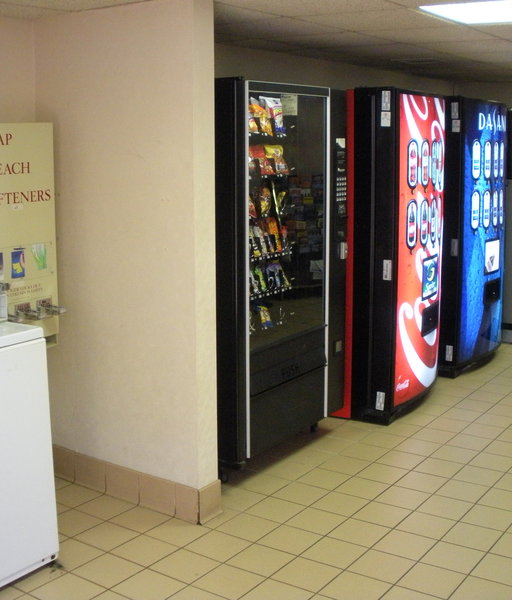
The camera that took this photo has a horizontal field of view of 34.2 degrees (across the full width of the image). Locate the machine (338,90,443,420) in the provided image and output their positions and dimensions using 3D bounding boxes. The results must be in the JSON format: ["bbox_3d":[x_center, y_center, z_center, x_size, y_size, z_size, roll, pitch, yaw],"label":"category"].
[{"bbox_3d":[0.643,-0.310,4.985,0.860,1.830,0.950,6,12,31],"label":"machine"}]

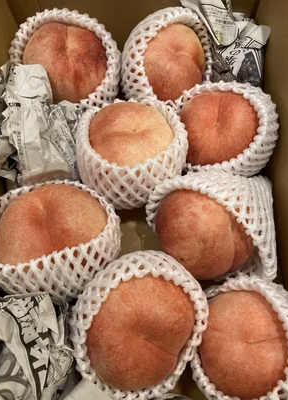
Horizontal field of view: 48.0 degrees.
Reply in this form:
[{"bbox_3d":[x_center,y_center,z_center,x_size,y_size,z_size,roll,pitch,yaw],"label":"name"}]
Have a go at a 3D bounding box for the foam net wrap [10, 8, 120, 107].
[{"bbox_3d":[-0.081,-0.140,0.340,0.100,0.078,0.100,0,87,-10],"label":"foam net wrap"}]

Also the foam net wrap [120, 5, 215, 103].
[{"bbox_3d":[0.019,-0.146,0.343,0.090,0.080,0.090,0,89,-15],"label":"foam net wrap"}]

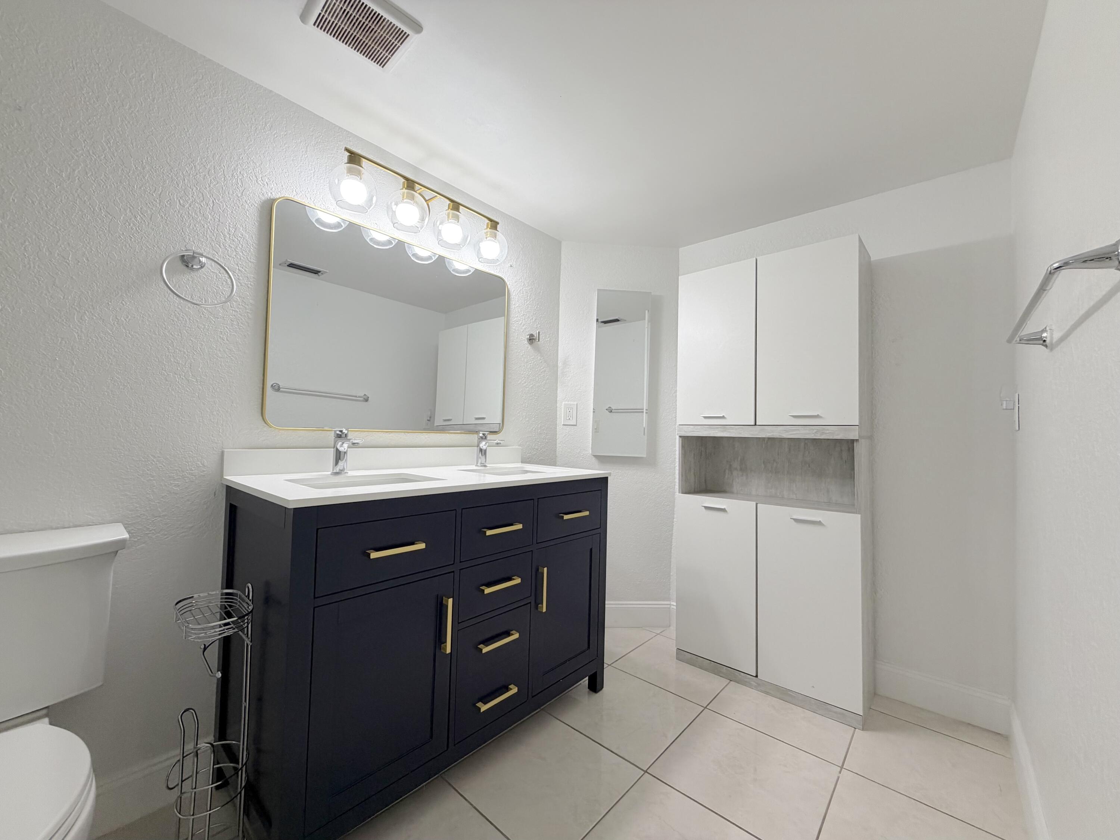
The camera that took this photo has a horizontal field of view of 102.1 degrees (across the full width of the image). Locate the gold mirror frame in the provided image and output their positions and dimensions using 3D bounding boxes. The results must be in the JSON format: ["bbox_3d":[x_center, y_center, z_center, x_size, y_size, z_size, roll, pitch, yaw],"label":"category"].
[{"bbox_3d":[-0.600,-0.332,1.827,0.028,0.763,1.010,-1,-3,41],"label":"gold mirror frame"}]

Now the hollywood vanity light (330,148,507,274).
[{"bbox_3d":[-0.525,-0.809,1.799,0.188,0.203,0.764,-1,-3,41],"label":"hollywood vanity light"}]

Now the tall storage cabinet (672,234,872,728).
[{"bbox_3d":[0.937,0.220,2.029,0.733,1.822,0.322,-1,-3,42],"label":"tall storage cabinet"}]

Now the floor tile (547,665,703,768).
[{"bbox_3d":[0.251,1.114,1.735,0.445,0.010,0.445,-1,-3,41],"label":"floor tile"}]

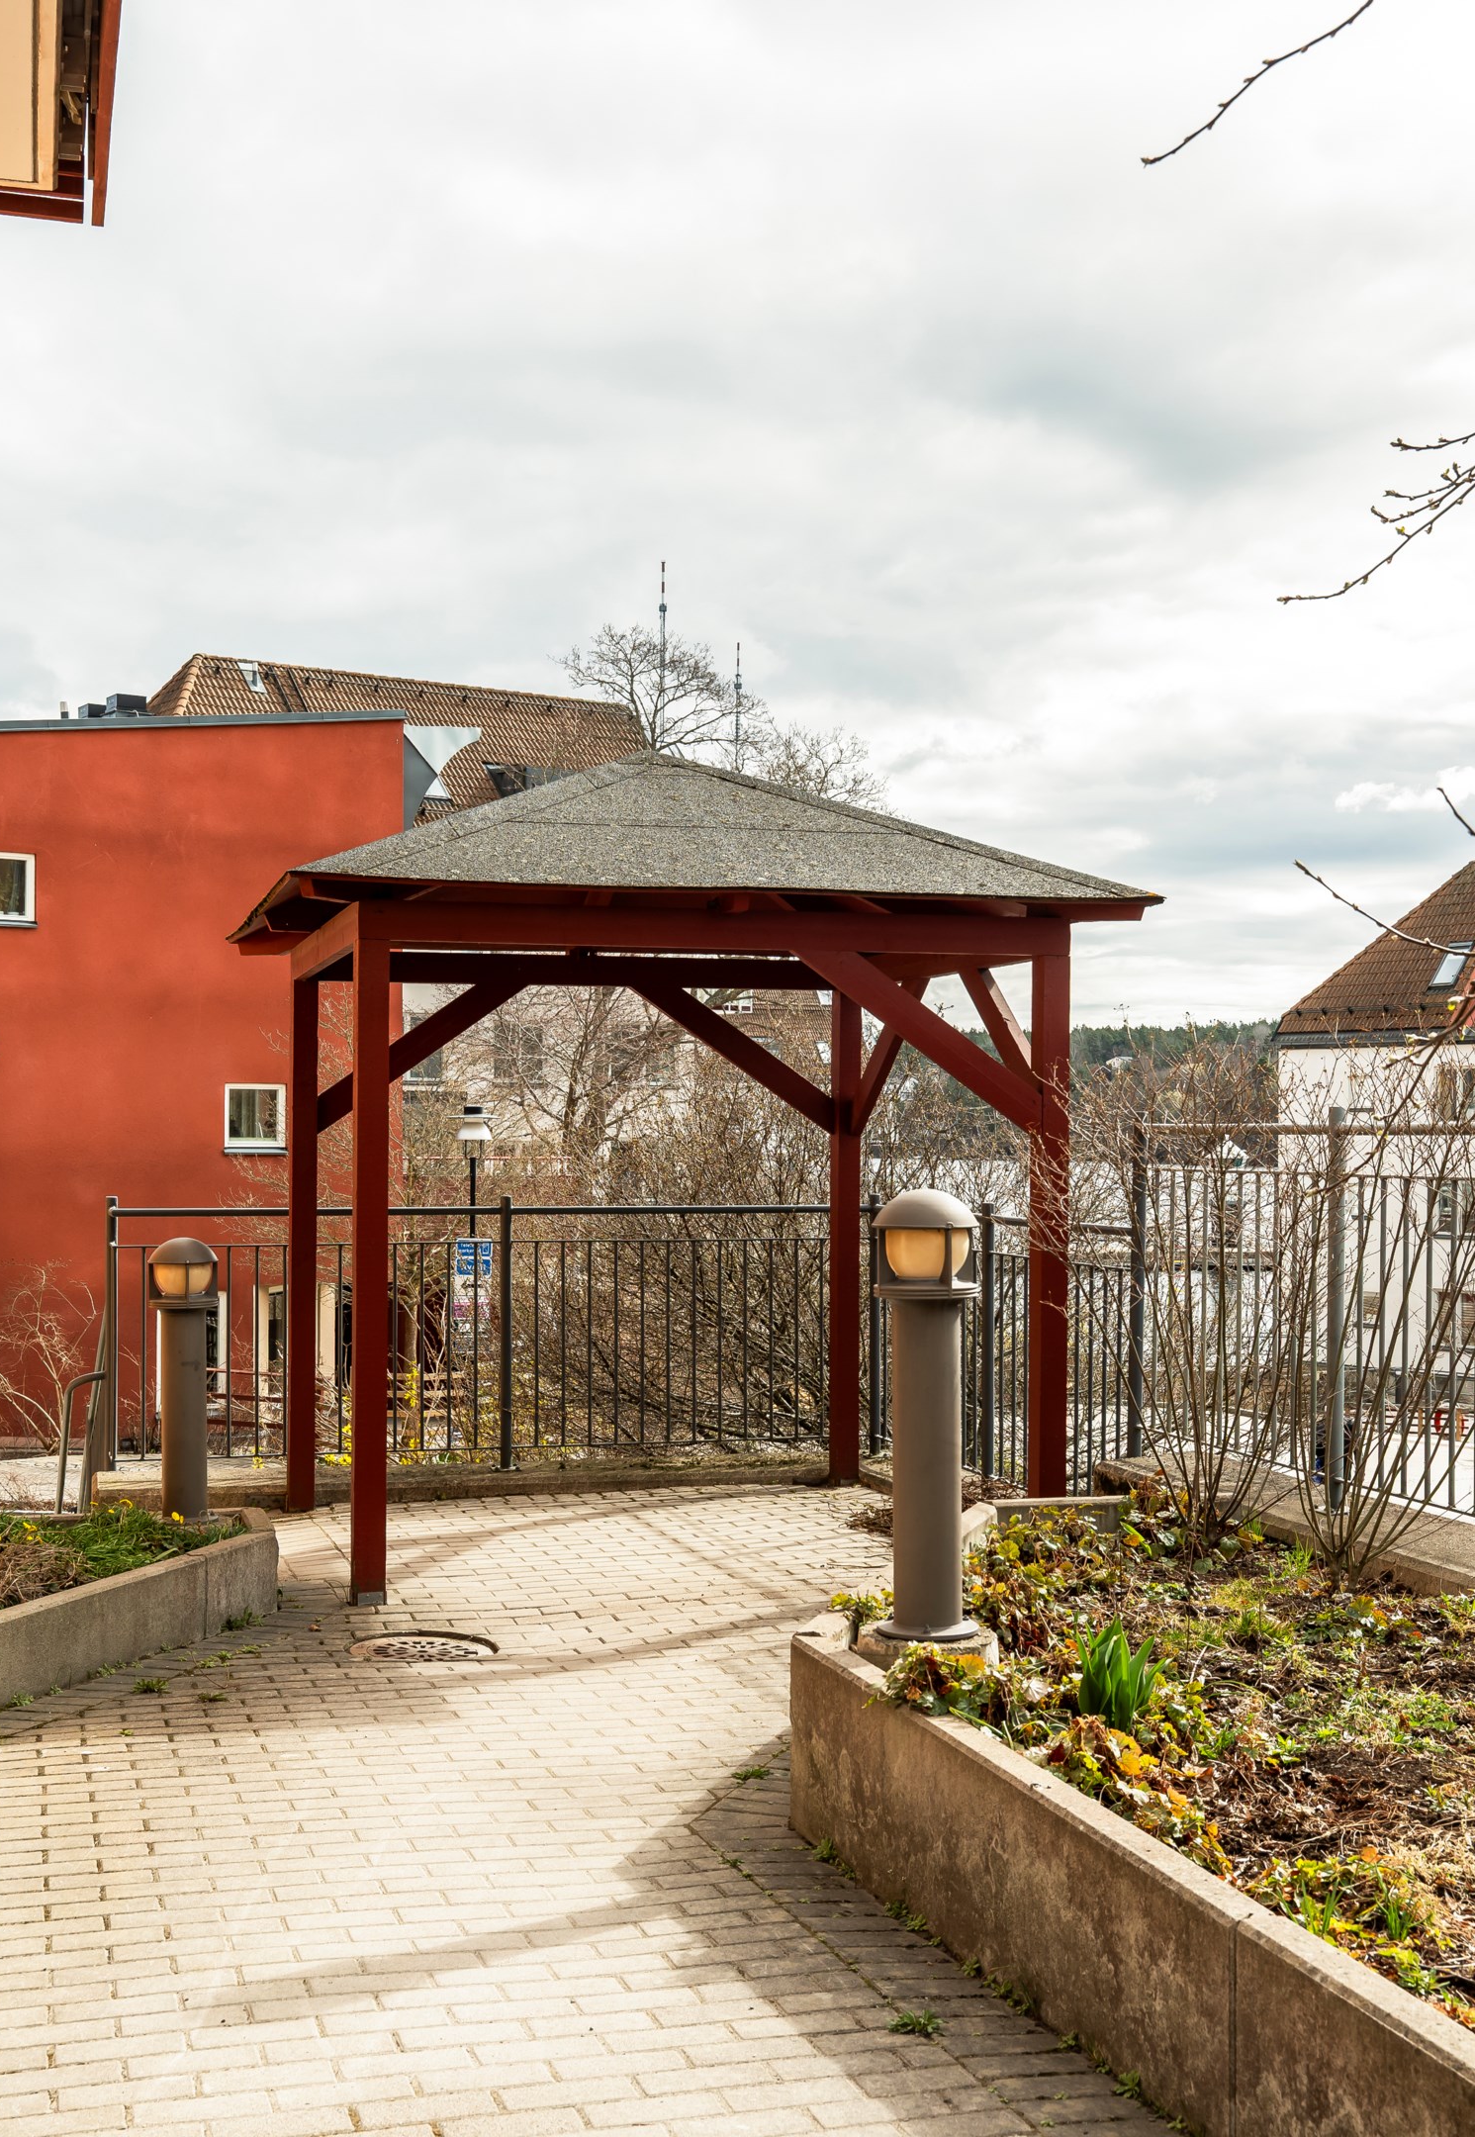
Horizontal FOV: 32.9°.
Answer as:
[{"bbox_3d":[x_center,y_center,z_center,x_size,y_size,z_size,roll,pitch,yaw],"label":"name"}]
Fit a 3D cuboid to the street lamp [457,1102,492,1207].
[{"bbox_3d":[-2.990,2.394,28.200,0.460,3.950,0.460,0,-1,0],"label":"street lamp"}]

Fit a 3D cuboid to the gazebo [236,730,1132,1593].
[{"bbox_3d":[-0.352,0.295,9.560,2.963,3.012,2.970,1,-1,-15],"label":"gazebo"}]

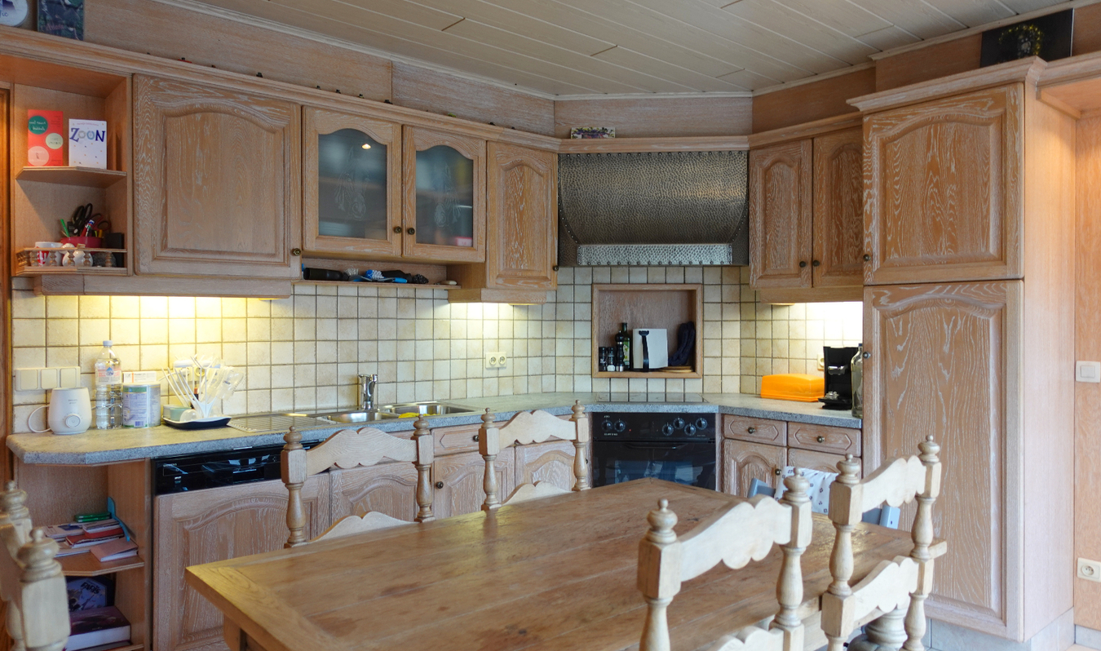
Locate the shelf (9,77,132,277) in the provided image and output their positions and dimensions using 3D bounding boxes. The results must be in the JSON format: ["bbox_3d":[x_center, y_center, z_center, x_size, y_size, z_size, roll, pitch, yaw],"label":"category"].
[{"bbox_3d":[-1.694,-0.521,2.596,0.321,0.695,0.352,0,0,-38],"label":"shelf"}]

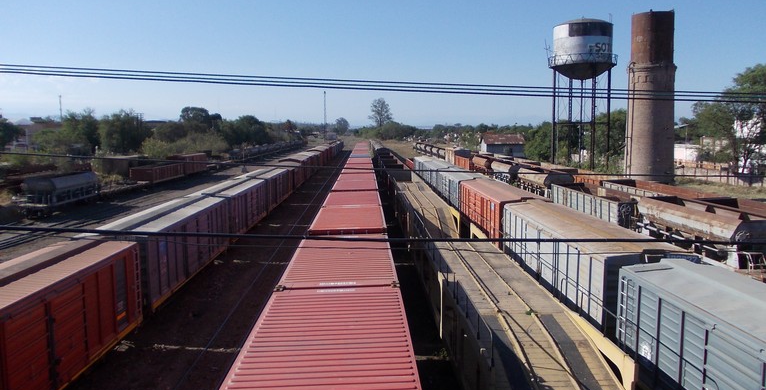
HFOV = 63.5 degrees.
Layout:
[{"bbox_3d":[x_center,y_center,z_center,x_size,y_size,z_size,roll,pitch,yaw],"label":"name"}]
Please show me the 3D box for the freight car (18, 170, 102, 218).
[{"bbox_3d":[-28.385,-0.191,55.029,2.700,3.400,9.500,-1,6,-2],"label":"freight car"}]

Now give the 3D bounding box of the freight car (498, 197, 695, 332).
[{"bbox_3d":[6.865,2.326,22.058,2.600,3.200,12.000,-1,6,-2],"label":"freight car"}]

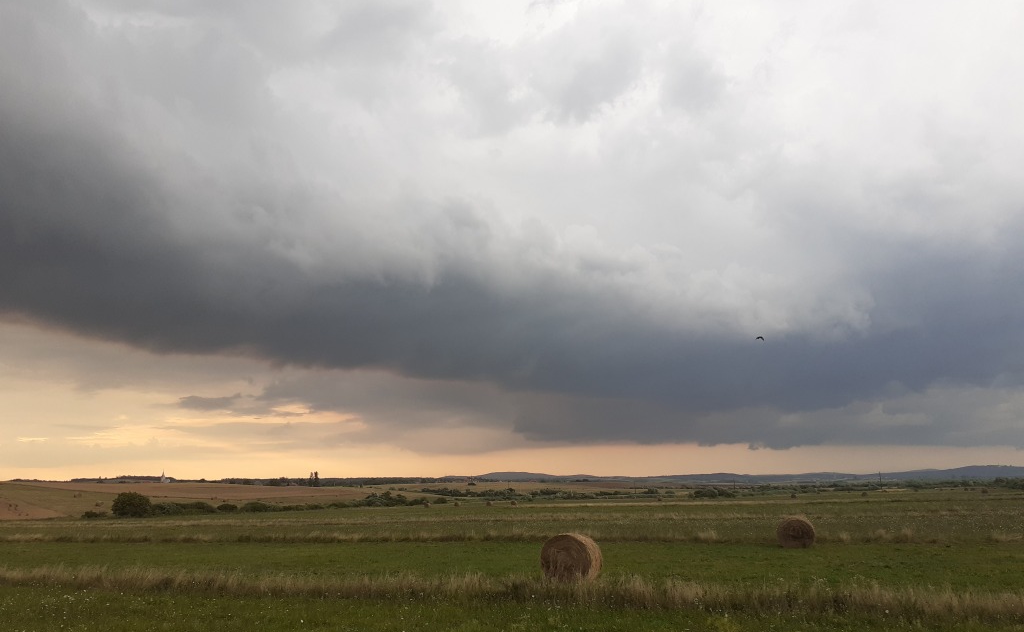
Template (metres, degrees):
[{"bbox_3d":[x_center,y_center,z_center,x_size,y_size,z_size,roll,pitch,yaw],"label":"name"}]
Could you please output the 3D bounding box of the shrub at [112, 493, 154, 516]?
[{"bbox_3d":[-37.159,18.438,78.000,4.000,2.450,3.700,5,-13,-24],"label":"shrub"}]

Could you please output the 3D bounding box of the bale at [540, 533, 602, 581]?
[{"bbox_3d":[1.556,6.185,20.468,1.300,1.170,1.200,-4,-13,20],"label":"bale"}]

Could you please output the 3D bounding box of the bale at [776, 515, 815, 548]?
[{"bbox_3d":[10.251,7.771,28.770,1.300,1.130,1.200,-4,-13,20],"label":"bale"}]

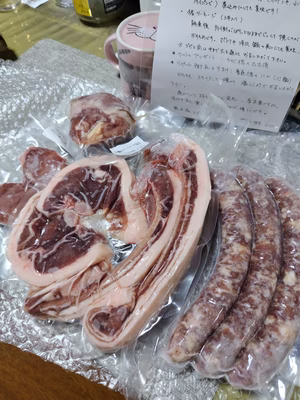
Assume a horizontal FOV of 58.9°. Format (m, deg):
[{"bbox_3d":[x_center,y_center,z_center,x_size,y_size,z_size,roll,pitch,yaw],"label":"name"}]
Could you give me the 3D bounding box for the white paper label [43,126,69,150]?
[{"bbox_3d":[-0.125,-0.082,0.354,0.041,0.005,0.018,34,69,18],"label":"white paper label"}]

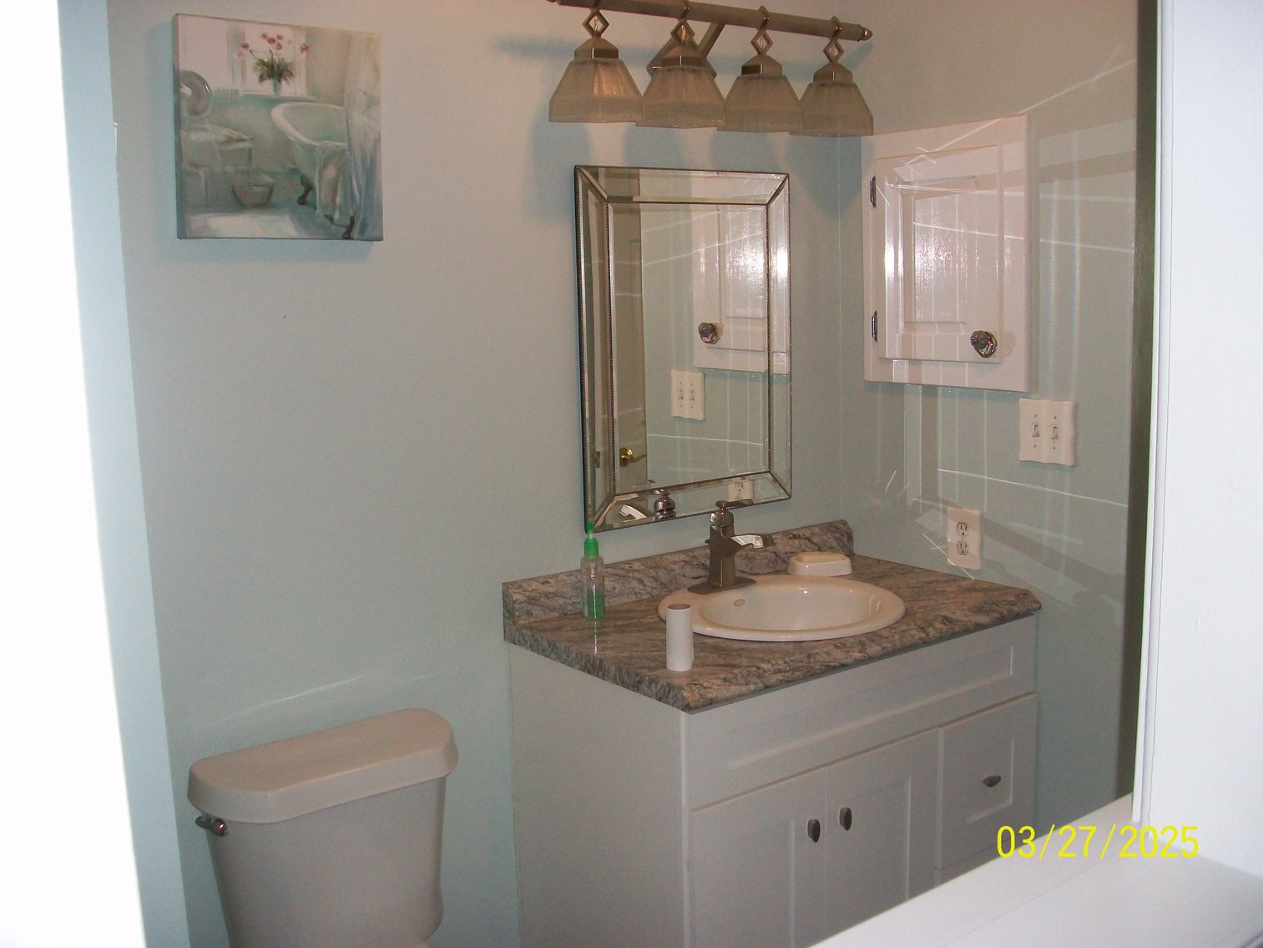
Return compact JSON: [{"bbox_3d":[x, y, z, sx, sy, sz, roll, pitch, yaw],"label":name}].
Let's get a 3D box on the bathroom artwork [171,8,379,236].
[{"bbox_3d":[-0.559,-0.547,1.988,0.335,0.340,0.036,-6,10,-36],"label":"bathroom artwork"}]

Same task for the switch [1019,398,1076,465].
[{"bbox_3d":[0.804,-0.081,2.402,0.015,0.125,0.128,-8,11,-36],"label":"switch"}]

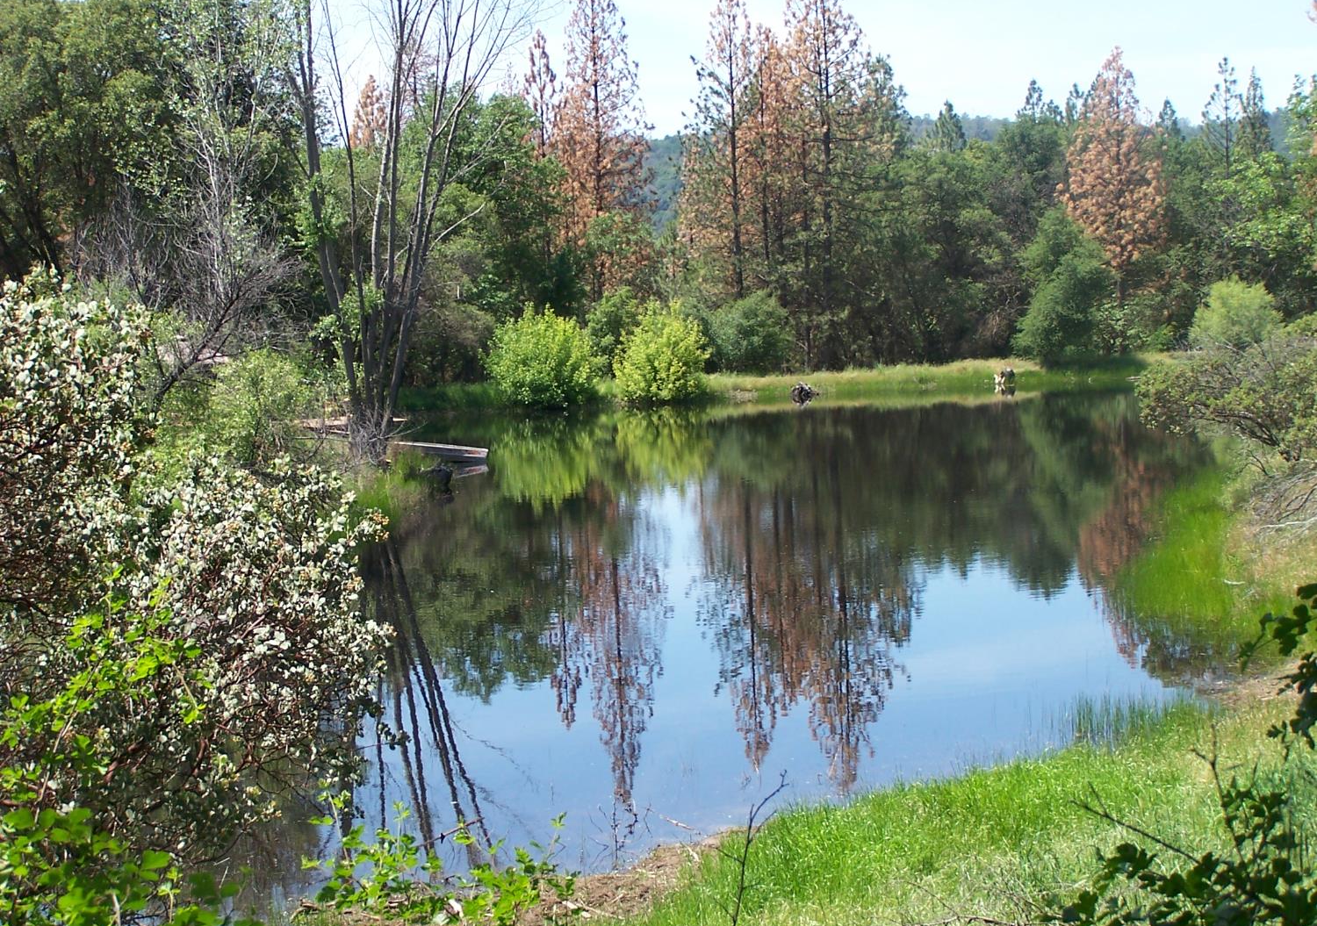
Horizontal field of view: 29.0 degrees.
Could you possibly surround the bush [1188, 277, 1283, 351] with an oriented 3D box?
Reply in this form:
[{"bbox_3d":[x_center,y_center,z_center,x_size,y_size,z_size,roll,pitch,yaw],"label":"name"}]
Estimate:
[{"bbox_3d":[20.361,-5.104,90.000,3.300,2.900,3.000,-2,3,0],"label":"bush"}]

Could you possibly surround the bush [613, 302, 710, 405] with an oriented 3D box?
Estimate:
[{"bbox_3d":[0.099,-3.525,82.000,3.050,3.250,2.900,-2,3,0],"label":"bush"}]

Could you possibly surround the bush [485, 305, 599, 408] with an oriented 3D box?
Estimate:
[{"bbox_3d":[-3.802,-3.467,83.000,3.550,3.300,3.300,-2,3,0],"label":"bush"}]

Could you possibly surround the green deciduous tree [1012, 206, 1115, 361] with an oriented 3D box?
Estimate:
[{"bbox_3d":[14.570,-6.334,91.500,3.550,5.500,3.400,-2,3,0],"label":"green deciduous tree"}]

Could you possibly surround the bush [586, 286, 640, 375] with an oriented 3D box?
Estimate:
[{"bbox_3d":[-1.488,-4.757,91.000,2.300,3.100,2.200,-2,3,0],"label":"bush"}]

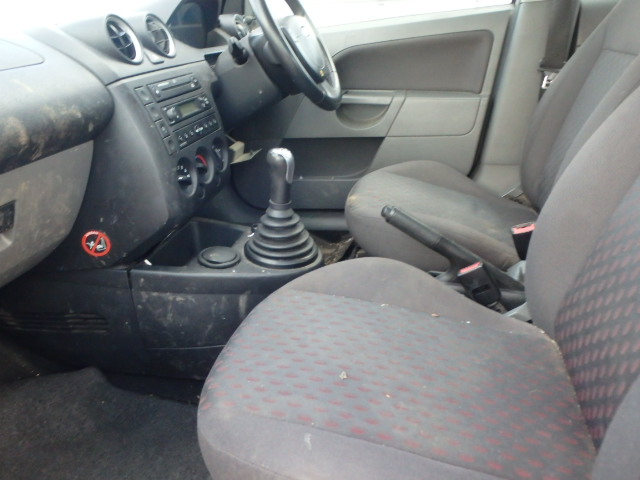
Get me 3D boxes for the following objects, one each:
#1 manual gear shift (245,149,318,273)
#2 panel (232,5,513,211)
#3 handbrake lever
[{"bbox_3d":[-0.072,-0.065,0.940,0.142,0.208,0.140,-2,25,1],"label":"manual gear shift"},{"bbox_3d":[0.087,-0.354,1.517,0.820,0.600,0.100,4,25,13],"label":"panel"},{"bbox_3d":[0.231,0.034,0.906,0.305,0.054,0.042,30,28,0],"label":"handbrake lever"}]

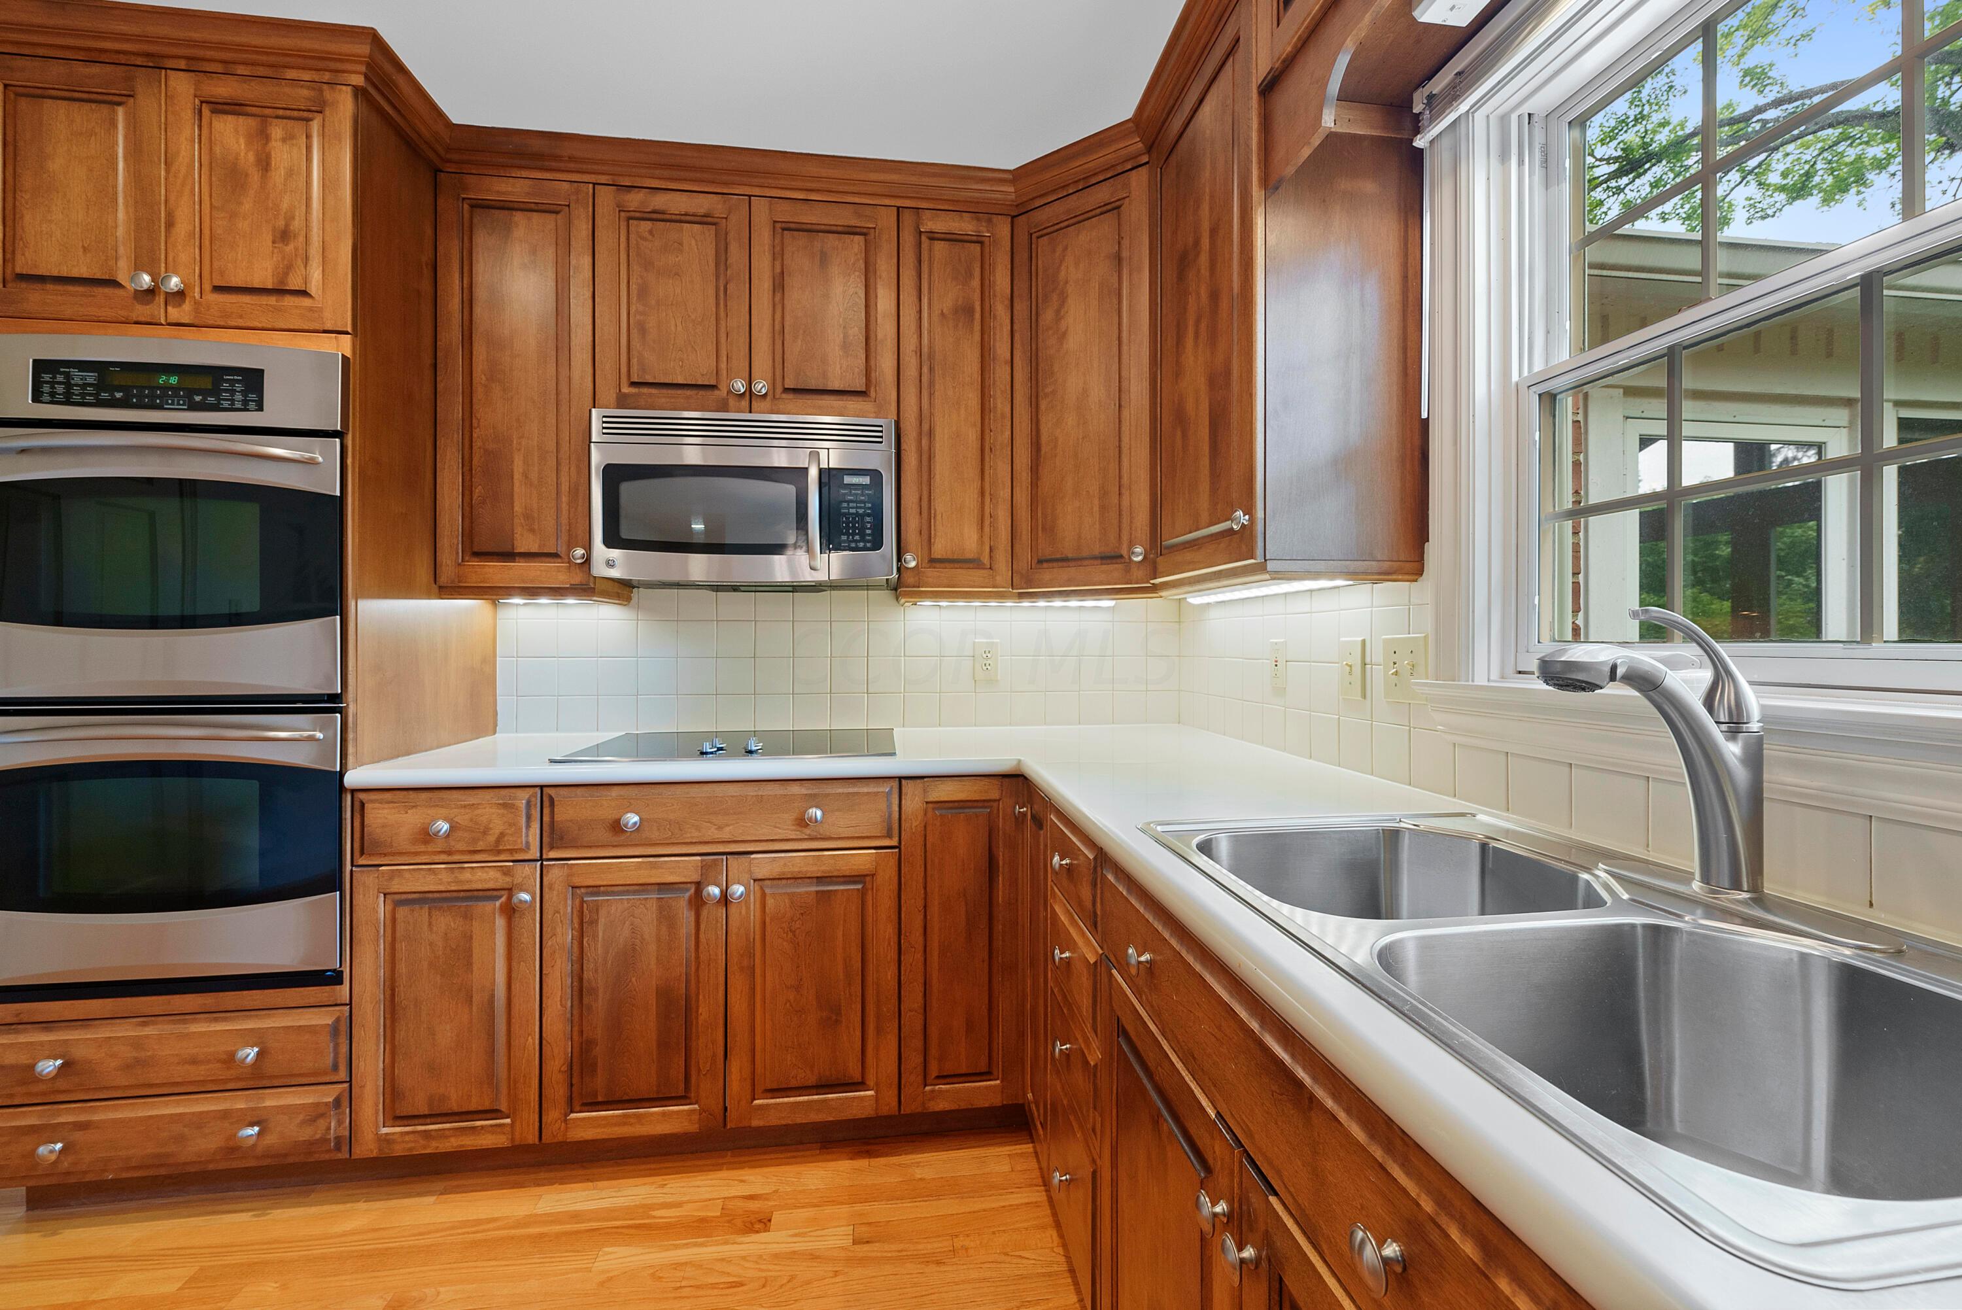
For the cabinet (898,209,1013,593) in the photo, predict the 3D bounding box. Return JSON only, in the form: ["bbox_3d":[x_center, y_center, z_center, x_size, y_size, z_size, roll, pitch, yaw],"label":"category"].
[{"bbox_3d":[-0.087,-0.671,2.203,0.308,1.023,0.324,0,1,-8],"label":"cabinet"}]

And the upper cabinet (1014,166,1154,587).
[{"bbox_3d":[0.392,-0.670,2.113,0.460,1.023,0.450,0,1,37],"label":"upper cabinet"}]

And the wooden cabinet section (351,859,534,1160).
[{"bbox_3d":[-1.164,0.746,1.909,0.368,0.601,0.602,0,0,-8],"label":"wooden cabinet section"}]

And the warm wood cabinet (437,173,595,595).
[{"bbox_3d":[-1.176,-0.670,2.056,0.365,1.023,0.324,0,1,-8],"label":"warm wood cabinet"}]

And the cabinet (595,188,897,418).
[{"bbox_3d":[-0.617,-0.902,2.129,0.762,0.561,0.324,0,1,-8],"label":"cabinet"}]

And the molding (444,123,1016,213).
[{"bbox_3d":[-0.619,-1.227,1.937,1.432,0.080,0.075,0,1,-8],"label":"molding"}]

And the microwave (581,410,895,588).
[{"bbox_3d":[-0.617,-0.399,2.106,0.756,0.430,0.379,0,1,-8],"label":"microwave"}]

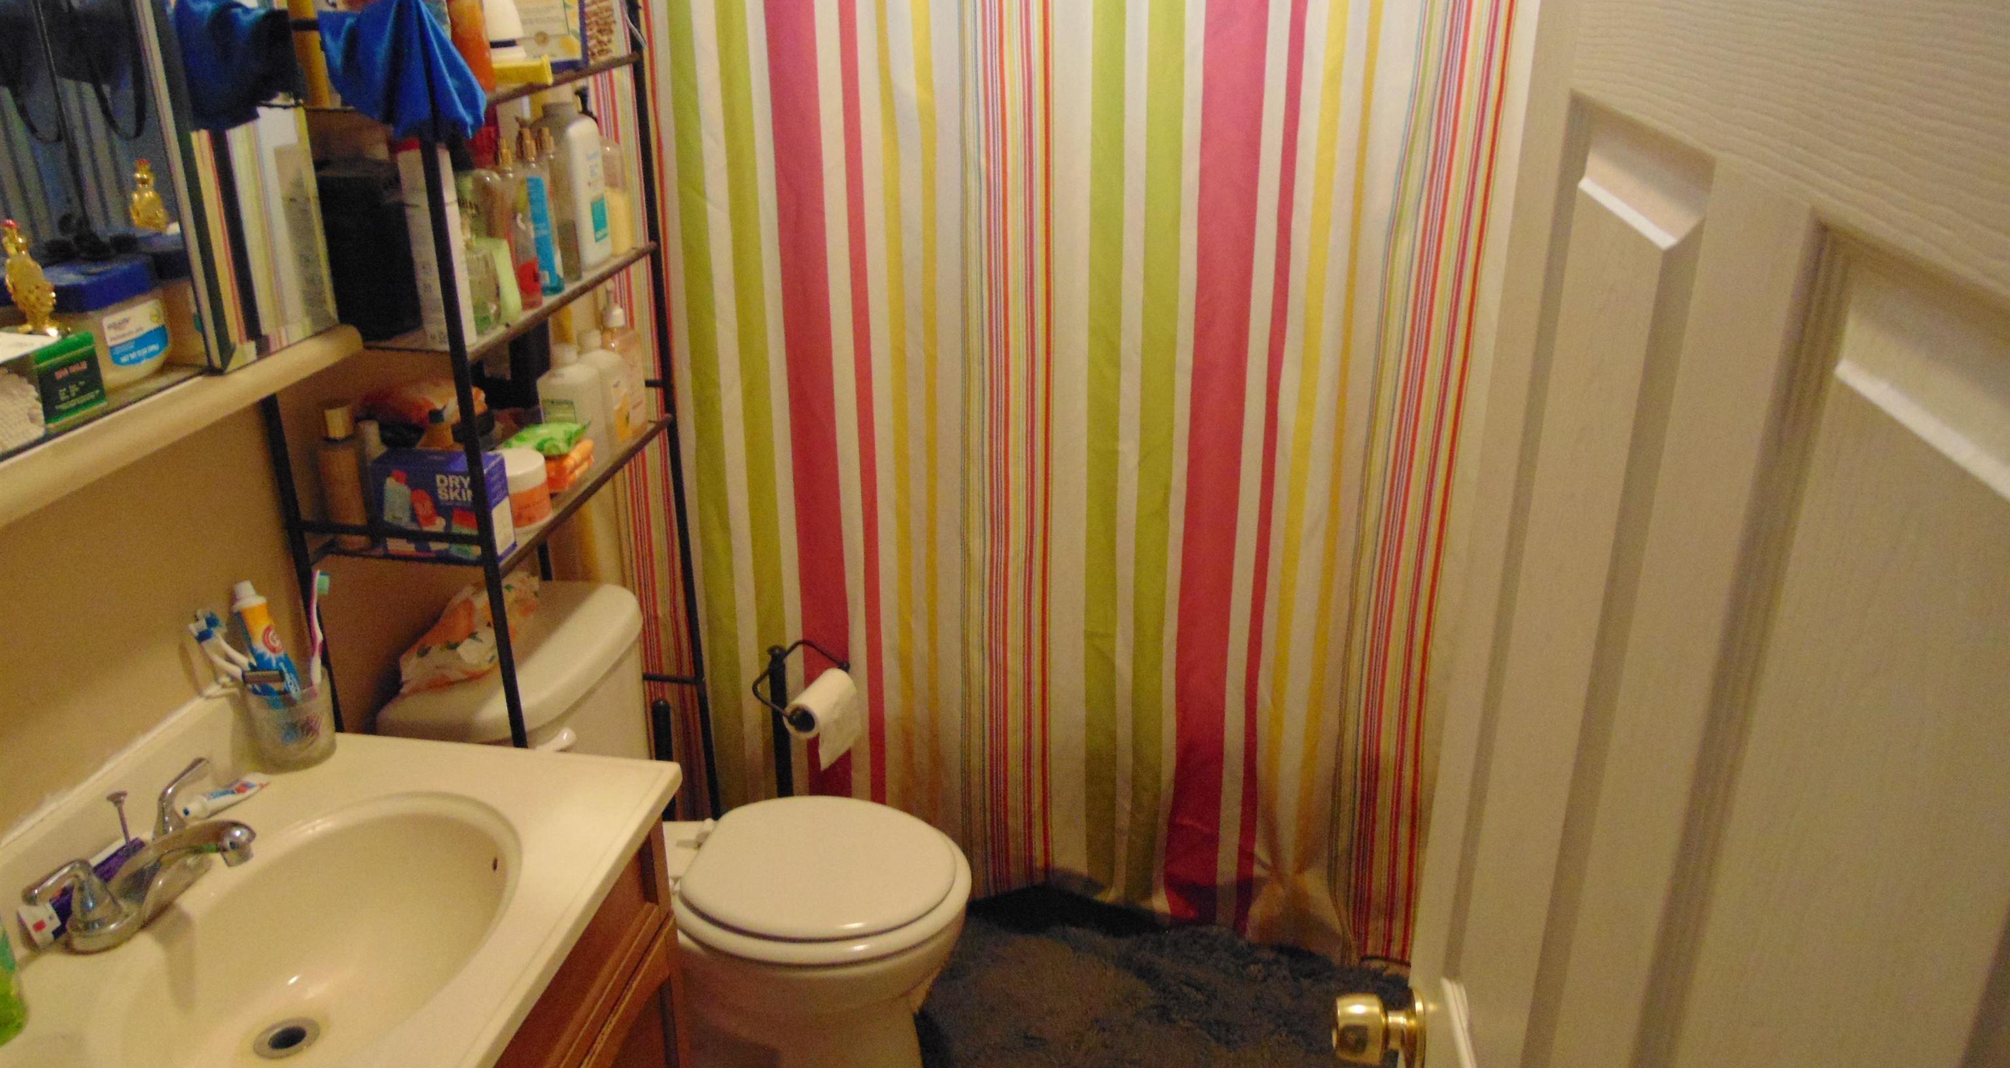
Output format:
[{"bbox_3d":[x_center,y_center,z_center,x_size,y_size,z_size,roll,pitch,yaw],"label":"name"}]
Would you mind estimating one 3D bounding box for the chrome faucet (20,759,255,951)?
[{"bbox_3d":[-0.769,0.307,1.358,0.158,0.103,0.212,3,24,8],"label":"chrome faucet"}]

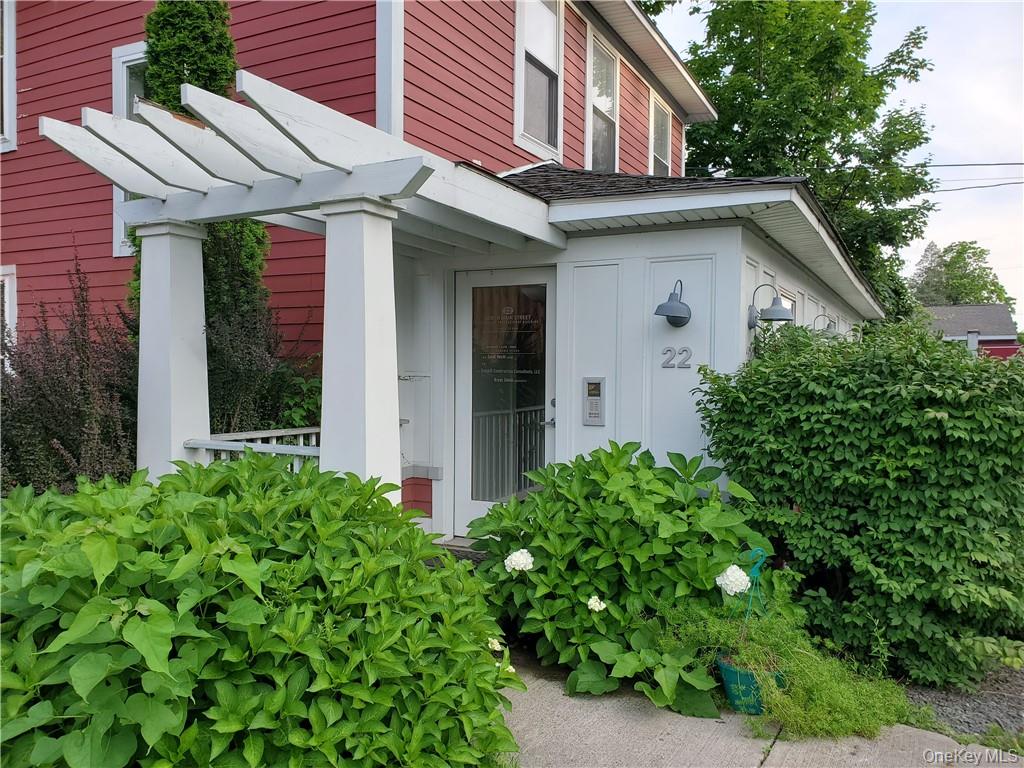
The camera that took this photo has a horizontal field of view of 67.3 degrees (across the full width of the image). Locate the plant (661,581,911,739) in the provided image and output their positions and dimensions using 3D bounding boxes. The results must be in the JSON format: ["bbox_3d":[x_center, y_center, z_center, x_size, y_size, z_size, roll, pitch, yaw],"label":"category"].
[{"bbox_3d":[1.210,1.197,3.450,1.030,0.530,0.680,1,2,0],"label":"plant"}]

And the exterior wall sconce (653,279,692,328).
[{"bbox_3d":[1.008,-0.504,4.808,0.225,0.295,0.270,2,2,28],"label":"exterior wall sconce"}]

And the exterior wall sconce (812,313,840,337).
[{"bbox_3d":[3.189,-0.555,7.801,0.280,0.290,0.235,2,2,28],"label":"exterior wall sconce"}]

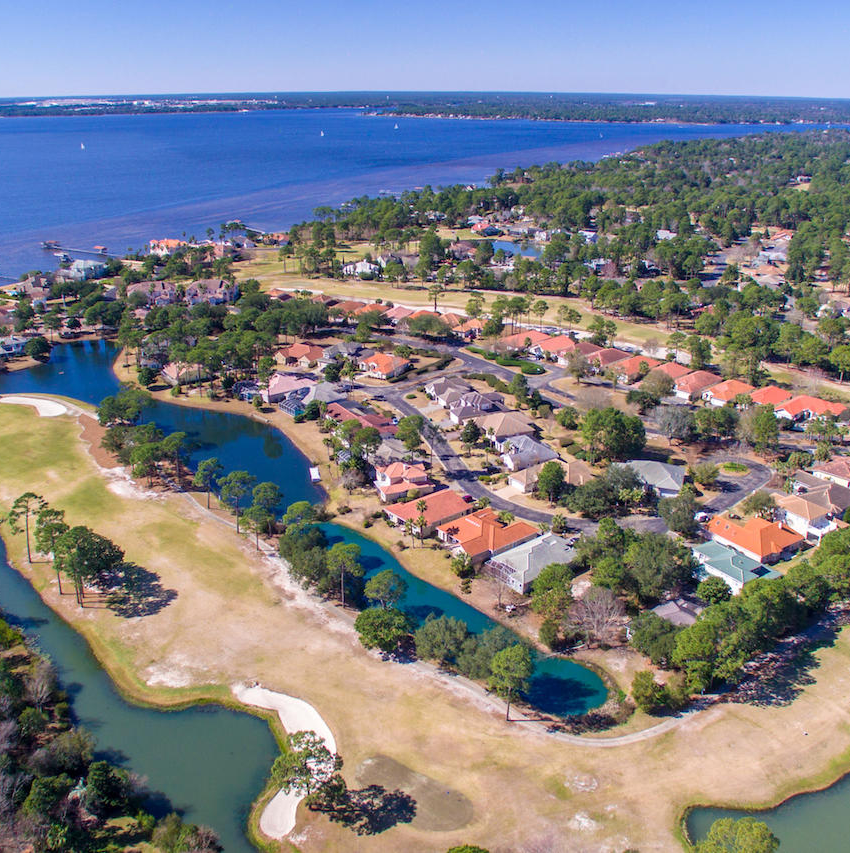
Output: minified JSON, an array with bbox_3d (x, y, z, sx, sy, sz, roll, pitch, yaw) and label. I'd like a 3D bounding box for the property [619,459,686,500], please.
[{"bbox_3d":[68.500,14.560,215.850,19.540,5.660,15.940,7,26,15],"label":"property"}]

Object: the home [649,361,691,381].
[{"bbox_3d":[101.300,-22.630,300.070,22.500,6.000,13.000,-20,32,-36],"label":"home"}]

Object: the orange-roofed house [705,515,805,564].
[{"bbox_3d":[88.290,28.010,191.530,18.000,6.600,17.500,-17,30,-31],"label":"orange-roofed house"}]

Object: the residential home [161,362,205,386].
[{"bbox_3d":[-99.770,-24.060,297.820,15.430,5.660,16.460,-21,32,-37],"label":"residential home"}]

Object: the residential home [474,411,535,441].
[{"bbox_3d":[27.060,-0.830,242.340,18.700,7.300,15.000,-9,27,-19],"label":"residential home"}]

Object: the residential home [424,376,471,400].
[{"bbox_3d":[9.570,-15.140,278.030,14.610,6.380,16.250,-15,29,-29],"label":"residential home"}]

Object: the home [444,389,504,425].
[{"bbox_3d":[19.900,-8.720,267.910,21.500,8.000,14.500,-10,27,-20],"label":"home"}]

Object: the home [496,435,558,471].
[{"bbox_3d":[32.150,7.260,225.890,15.400,7.000,13.700,-8,27,-16],"label":"home"}]

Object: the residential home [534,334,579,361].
[{"bbox_3d":[56.800,-35.590,316.310,19.500,5.800,12.000,-22,33,-38],"label":"residential home"}]

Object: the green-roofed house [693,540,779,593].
[{"bbox_3d":[75.700,33.820,175.340,10.180,5.350,17.280,-17,30,-32],"label":"green-roofed house"}]

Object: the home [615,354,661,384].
[{"bbox_3d":[86.700,-25.560,295.470,23.000,5.800,11.700,-20,32,-35],"label":"home"}]

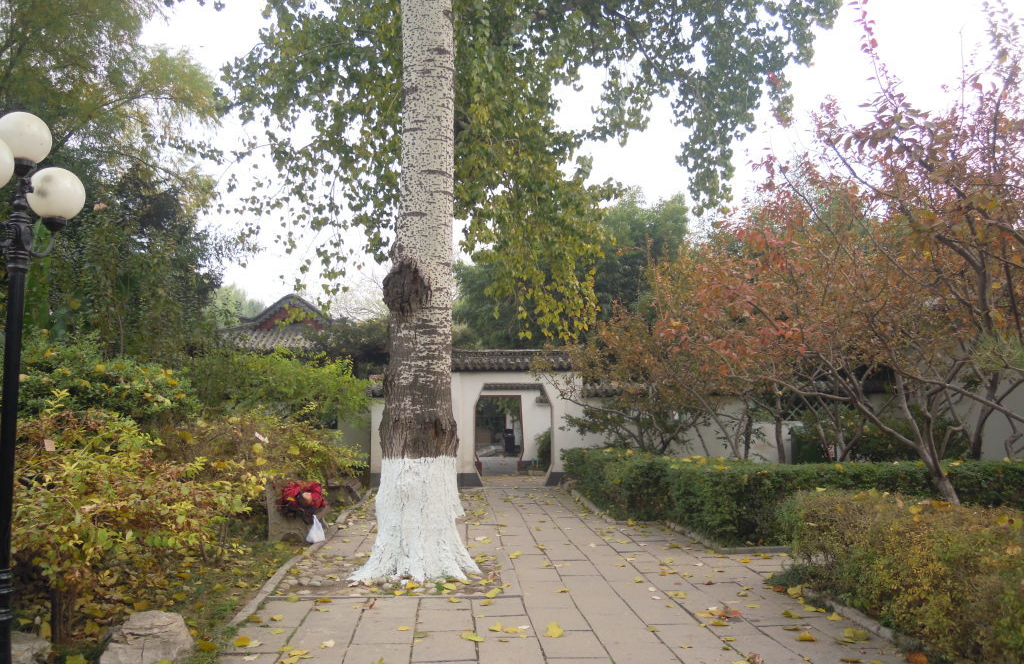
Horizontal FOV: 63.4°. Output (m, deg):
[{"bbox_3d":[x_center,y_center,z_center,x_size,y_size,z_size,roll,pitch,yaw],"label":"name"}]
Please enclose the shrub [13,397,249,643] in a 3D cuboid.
[{"bbox_3d":[-2.671,1.272,5.804,1.600,1.630,1.550,3,-6,-25],"label":"shrub"}]

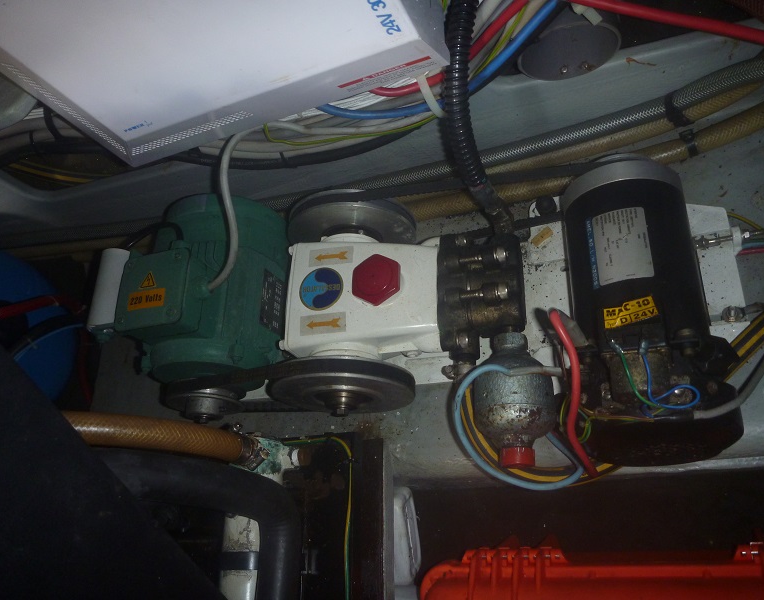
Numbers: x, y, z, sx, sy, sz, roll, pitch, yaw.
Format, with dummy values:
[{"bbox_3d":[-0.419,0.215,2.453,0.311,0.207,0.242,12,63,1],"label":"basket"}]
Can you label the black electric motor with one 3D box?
[{"bbox_3d":[0.250,0.007,0.625,0.144,0.140,0.272,-7,63,17],"label":"black electric motor"}]

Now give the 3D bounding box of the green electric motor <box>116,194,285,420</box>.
[{"bbox_3d":[-0.192,0.007,0.718,0.148,0.192,0.237,-7,63,17],"label":"green electric motor"}]

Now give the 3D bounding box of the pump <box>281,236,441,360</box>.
[{"bbox_3d":[-0.006,0.005,0.679,0.164,0.130,0.138,-7,63,17],"label":"pump"}]

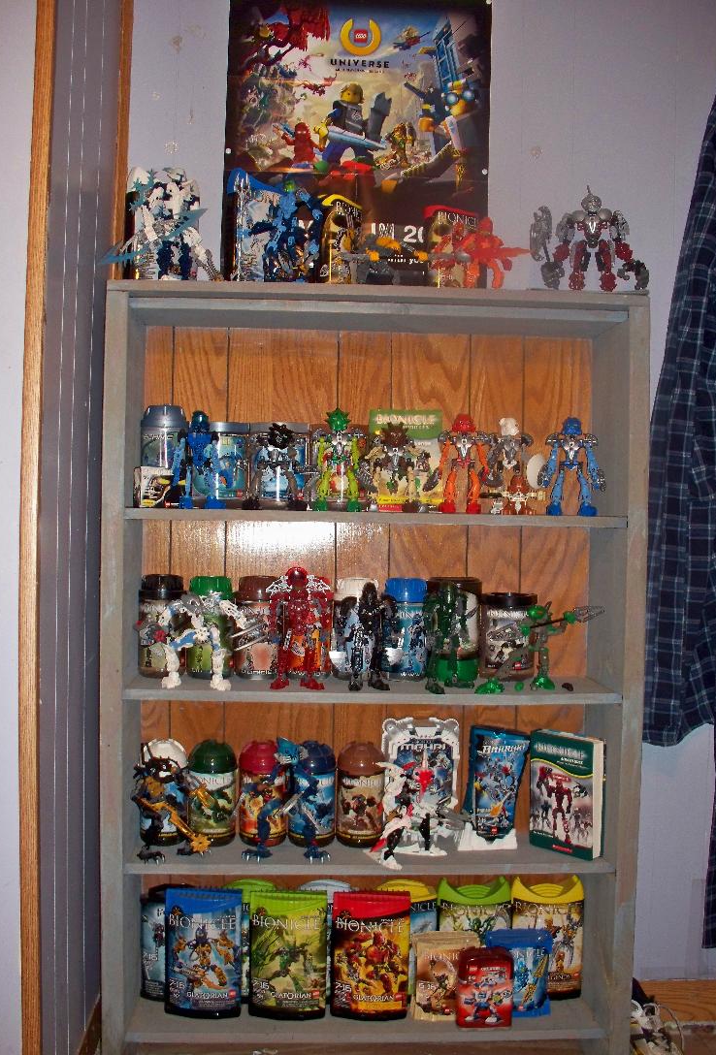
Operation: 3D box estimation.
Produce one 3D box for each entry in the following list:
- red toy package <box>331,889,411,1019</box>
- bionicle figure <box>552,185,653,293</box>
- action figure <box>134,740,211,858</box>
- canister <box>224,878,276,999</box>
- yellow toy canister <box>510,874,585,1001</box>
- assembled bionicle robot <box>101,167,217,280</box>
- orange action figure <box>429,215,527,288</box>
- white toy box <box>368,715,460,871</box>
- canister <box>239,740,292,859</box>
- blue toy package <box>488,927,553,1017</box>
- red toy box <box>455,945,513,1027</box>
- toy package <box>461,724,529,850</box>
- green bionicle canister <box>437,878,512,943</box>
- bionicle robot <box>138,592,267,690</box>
[{"bbox_3d":[0.022,0.750,1.872,0.133,0.214,0.065,1,1,-4],"label":"red toy package"},{"bbox_3d":[0.398,-0.487,1.821,0.200,0.187,0.100,1,1,-3],"label":"bionicle figure"},{"bbox_3d":[-0.312,0.458,1.803,0.138,0.194,0.100,1,1,-13],"label":"action figure"},{"bbox_3d":[-0.192,0.736,1.915,0.124,0.218,0.072,1,1,-3],"label":"canister"},{"bbox_3d":[0.345,0.739,1.942,0.130,0.224,0.072,1,1,-3],"label":"yellow toy canister"},{"bbox_3d":[-0.336,-0.509,1.808,0.195,0.205,0.110,1,1,2],"label":"assembled bionicle robot"},{"bbox_3d":[0.205,-0.465,1.812,0.158,0.118,0.092,1,1,-9],"label":"orange action figure"},{"bbox_3d":[0.102,0.458,1.862,0.142,0.240,0.085,1,1,-4],"label":"white toy box"},{"bbox_3d":[-0.170,0.477,1.913,0.087,0.182,0.087,1,1,-4],"label":"canister"},{"bbox_3d":[0.283,0.782,1.872,0.110,0.152,0.050,1,1,-4],"label":"blue toy package"},{"bbox_3d":[0.217,0.783,1.826,0.094,0.132,0.047,1,1,-3],"label":"red toy box"},{"bbox_3d":[0.248,0.459,1.899,0.111,0.208,0.077,1,1,-13],"label":"toy package"},{"bbox_3d":[0.212,0.747,1.955,0.133,0.213,0.080,1,1,-4],"label":"green bionicle canister"},{"bbox_3d":[-0.267,0.195,1.828,0.215,0.167,0.100,1,1,-4],"label":"bionicle robot"}]

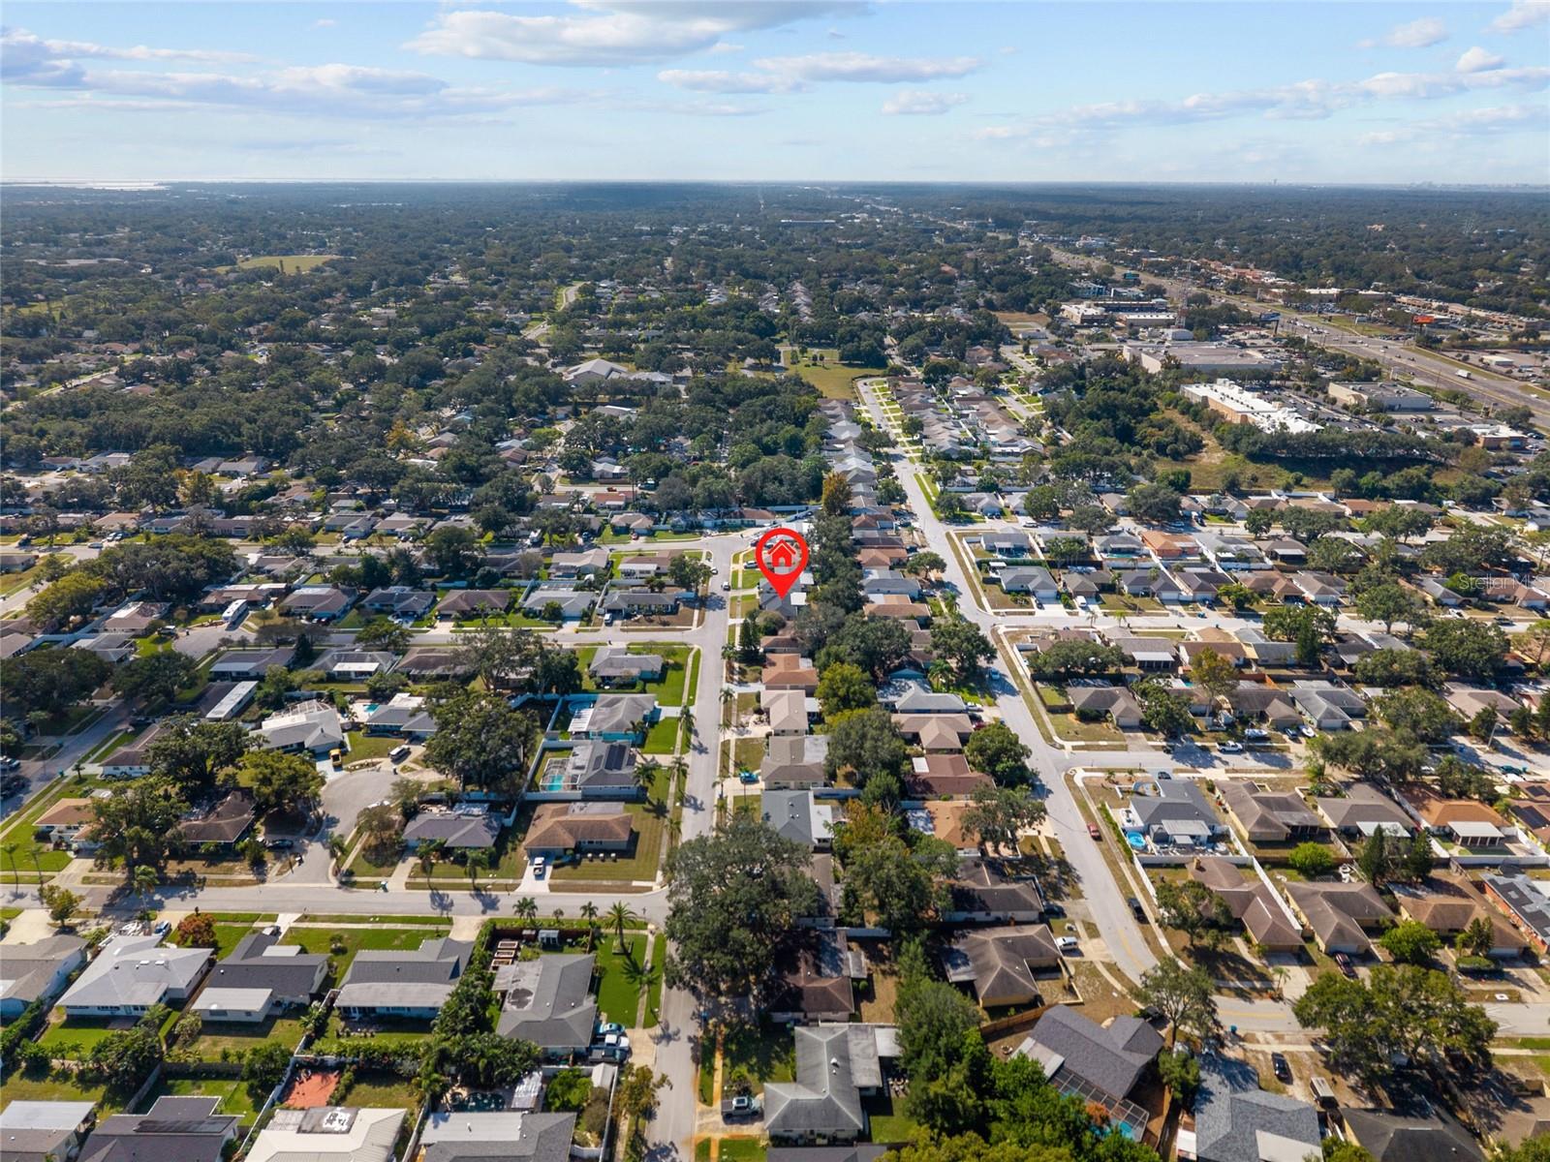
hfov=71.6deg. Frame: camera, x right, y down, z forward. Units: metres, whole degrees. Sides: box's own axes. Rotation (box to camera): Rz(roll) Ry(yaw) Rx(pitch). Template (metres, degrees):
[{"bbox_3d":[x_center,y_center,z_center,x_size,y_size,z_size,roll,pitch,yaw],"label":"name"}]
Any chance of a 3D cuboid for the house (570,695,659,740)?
[{"bbox_3d":[-37.951,31.623,253.666,17.800,4.000,18.500,0,21,0],"label":"house"}]

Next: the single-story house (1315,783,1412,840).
[{"bbox_3d":[118.109,46.523,217.495,14.700,4.600,18.500,0,21,0],"label":"single-story house"}]

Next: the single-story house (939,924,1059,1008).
[{"bbox_3d":[36.977,61.773,173.728,19.420,4.100,15.450,-2,21,-7],"label":"single-story house"}]

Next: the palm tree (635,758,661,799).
[{"bbox_3d":[-27.082,42.021,225.673,5.400,6.600,5.400,0,21,0],"label":"palm tree"}]

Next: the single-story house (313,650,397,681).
[{"bbox_3d":[-109.034,21.149,280.912,19.000,4.200,14.200,0,21,0],"label":"single-story house"}]

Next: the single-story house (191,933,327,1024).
[{"bbox_3d":[-80.823,62.798,173.334,17.000,4.400,18.200,0,21,0],"label":"single-story house"}]

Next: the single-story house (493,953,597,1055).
[{"bbox_3d":[-34.804,64.790,165.549,15.000,4.000,19.600,-1,21,-2],"label":"single-story house"}]

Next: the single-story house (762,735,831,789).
[{"bbox_3d":[4.738,38.983,234.292,14.400,4.000,18.500,0,21,-1],"label":"single-story house"}]

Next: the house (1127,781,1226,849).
[{"bbox_3d":[80.743,46.043,218.698,15.400,4.600,19.700,0,21,0],"label":"house"}]

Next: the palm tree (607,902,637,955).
[{"bbox_3d":[-25.666,58.537,180.244,5.000,7.600,5.000,0,21,0],"label":"palm tree"}]

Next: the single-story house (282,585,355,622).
[{"bbox_3d":[-137.636,6.060,323.442,18.200,4.600,19.600,-1,21,-4],"label":"single-story house"}]

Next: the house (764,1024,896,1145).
[{"bbox_3d":[7.688,70.106,151.604,18.000,4.000,18.000,0,21,0],"label":"house"}]

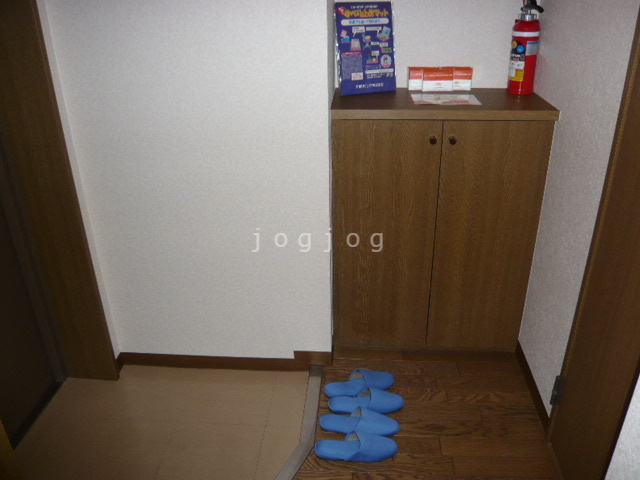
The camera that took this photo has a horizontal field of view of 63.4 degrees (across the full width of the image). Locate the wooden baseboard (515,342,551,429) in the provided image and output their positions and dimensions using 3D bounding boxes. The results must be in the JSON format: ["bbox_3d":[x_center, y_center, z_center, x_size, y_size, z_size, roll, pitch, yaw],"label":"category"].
[{"bbox_3d":[0.745,0.519,1.815,0.013,0.068,0.395,2,25,6],"label":"wooden baseboard"}]

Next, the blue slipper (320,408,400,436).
[{"bbox_3d":[0.131,0.581,1.697,0.262,0.073,0.091,3,25,8],"label":"blue slipper"}]

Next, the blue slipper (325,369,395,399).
[{"bbox_3d":[0.146,0.500,1.871,0.262,0.073,0.091,-6,25,-11],"label":"blue slipper"}]

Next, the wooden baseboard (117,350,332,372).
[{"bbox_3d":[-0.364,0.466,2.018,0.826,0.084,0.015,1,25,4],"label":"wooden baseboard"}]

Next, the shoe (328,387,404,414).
[{"bbox_3d":[0.162,0.541,1.781,0.262,0.073,0.091,0,25,1],"label":"shoe"}]

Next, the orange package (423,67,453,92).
[{"bbox_3d":[0.440,-0.595,1.924,0.110,0.078,0.030,1,25,4],"label":"orange package"}]

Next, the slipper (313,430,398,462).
[{"bbox_3d":[0.115,0.626,1.601,0.262,0.073,0.091,0,25,1],"label":"slipper"}]

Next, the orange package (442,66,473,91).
[{"bbox_3d":[0.512,-0.603,1.938,0.110,0.078,0.030,1,25,4],"label":"orange package"}]

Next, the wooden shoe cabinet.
[{"bbox_3d":[0.410,-0.063,1.997,0.705,0.946,0.395,1,26,4],"label":"wooden shoe cabinet"}]

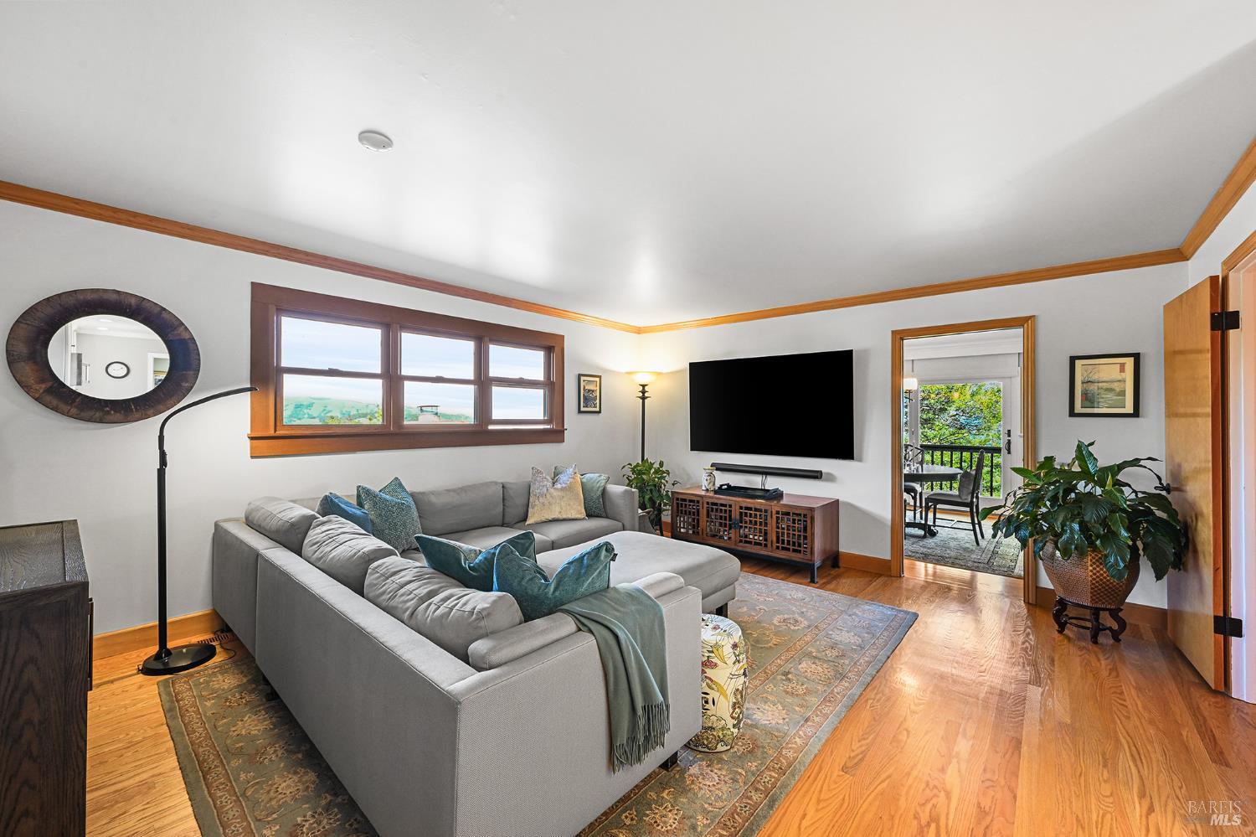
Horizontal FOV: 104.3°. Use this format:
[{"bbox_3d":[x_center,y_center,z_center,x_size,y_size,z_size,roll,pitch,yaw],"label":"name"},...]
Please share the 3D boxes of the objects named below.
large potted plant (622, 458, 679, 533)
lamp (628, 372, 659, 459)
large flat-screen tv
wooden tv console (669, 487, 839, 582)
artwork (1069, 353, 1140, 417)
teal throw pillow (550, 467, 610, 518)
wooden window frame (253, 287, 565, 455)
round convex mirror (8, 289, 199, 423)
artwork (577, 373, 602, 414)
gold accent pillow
[{"bbox_3d":[0.231,0.894,5.310,0.540,0.880,0.540,0,0,0],"label":"large potted plant"},{"bbox_3d":[0.183,0.420,5.552,0.380,1.900,0.380,0,0,0],"label":"lamp"},{"bbox_3d":[1.366,-0.124,4.907,1.711,0.979,0.050,0,2,40],"label":"large flat-screen tv"},{"bbox_3d":[1.175,1.046,4.705,1.475,0.617,0.530,0,0,41],"label":"wooden tv console"},{"bbox_3d":[3.294,-0.222,3.382,0.348,0.433,0.025,0,0,40],"label":"artwork"},{"bbox_3d":[-0.439,0.708,4.600,0.500,0.480,0.150,0,-15,12],"label":"teal throw pillow"},{"bbox_3d":[-1.537,-0.312,4.150,0.100,1.128,2.690,0,0,41],"label":"wooden window frame"},{"bbox_3d":[-2.733,-0.324,2.597,0.065,0.703,0.705,0,0,40],"label":"round convex mirror"},{"bbox_3d":[-0.417,-0.264,5.348,0.025,0.429,0.357,0,0,40],"label":"artwork"},{"bbox_3d":[-0.653,0.698,4.420,0.520,0.500,0.160,0,-16,-25],"label":"gold accent pillow"}]

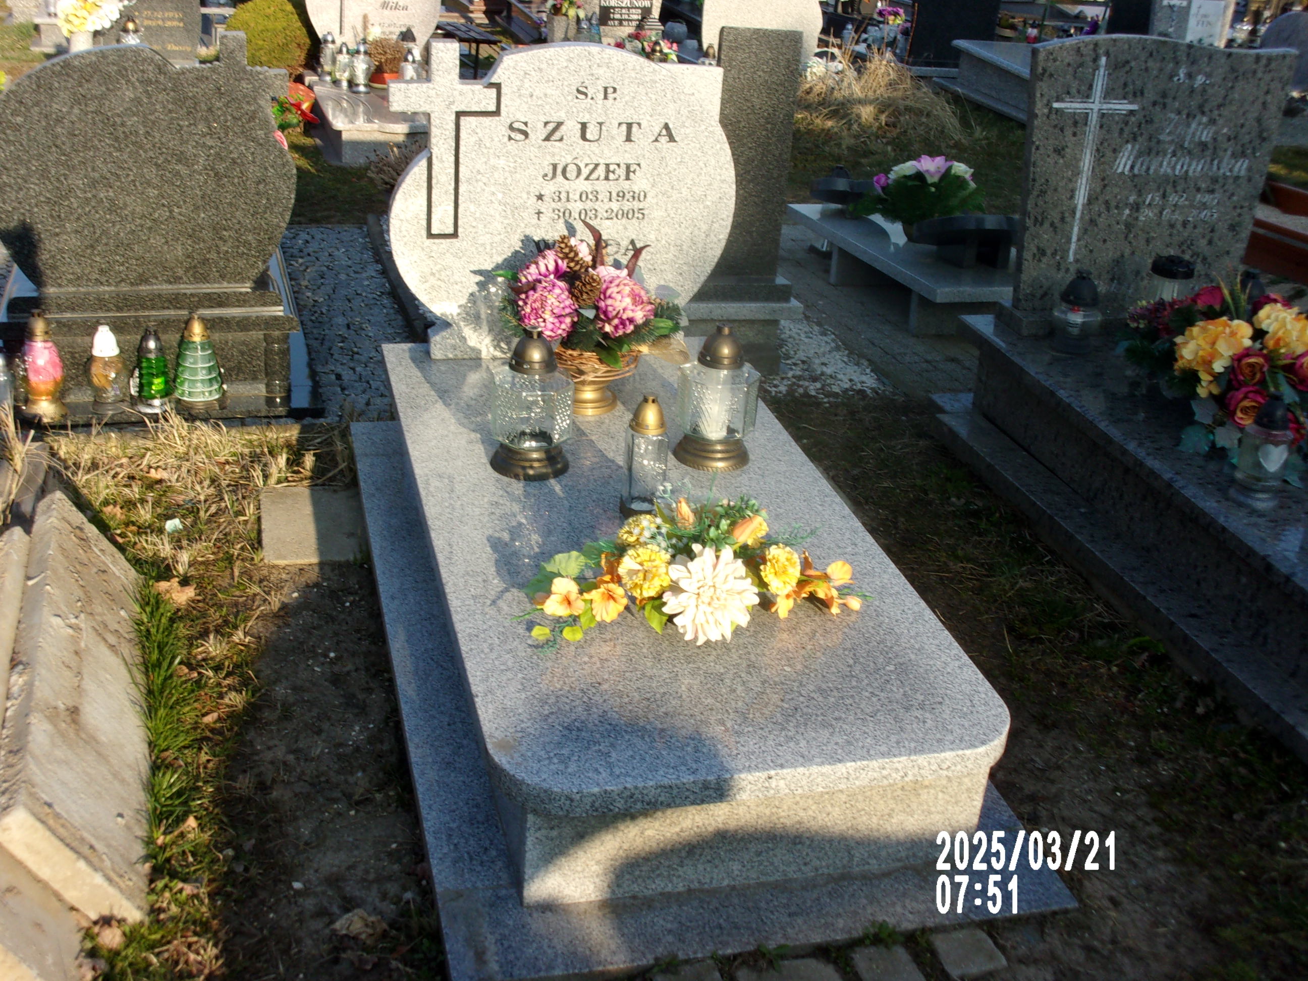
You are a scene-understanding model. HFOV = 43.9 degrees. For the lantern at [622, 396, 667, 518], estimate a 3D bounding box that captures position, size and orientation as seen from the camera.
[{"bbox_3d":[-0.016,-0.068,2.998,0.087,0.234,0.087,-3,25,-14],"label":"lantern"}]

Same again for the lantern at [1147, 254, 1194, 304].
[{"bbox_3d":[1.259,-0.459,4.016,0.123,0.250,0.123,-3,25,-13],"label":"lantern"}]

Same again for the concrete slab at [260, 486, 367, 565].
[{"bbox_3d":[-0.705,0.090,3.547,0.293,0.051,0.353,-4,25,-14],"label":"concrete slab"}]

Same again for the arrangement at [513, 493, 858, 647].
[{"bbox_3d":[0.055,0.113,2.671,0.544,0.147,0.320,-3,25,-13],"label":"arrangement"}]

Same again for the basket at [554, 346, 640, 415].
[{"bbox_3d":[-0.127,-0.240,3.446,0.202,0.132,0.202,-3,25,-13],"label":"basket"}]

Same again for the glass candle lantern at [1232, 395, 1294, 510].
[{"bbox_3d":[1.202,-0.085,3.226,0.114,0.219,0.114,4,25,2],"label":"glass candle lantern"}]

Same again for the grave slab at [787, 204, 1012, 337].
[{"bbox_3d":[0.934,-0.706,5.245,0.646,0.202,0.949,-6,26,-19],"label":"grave slab"}]

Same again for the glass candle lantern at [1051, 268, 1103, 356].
[{"bbox_3d":[1.045,-0.452,4.040,0.138,0.197,0.138,-3,25,-13],"label":"glass candle lantern"}]

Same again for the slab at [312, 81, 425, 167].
[{"bbox_3d":[-1.302,-1.799,7.886,0.681,0.186,1.222,-3,25,-13],"label":"slab"}]

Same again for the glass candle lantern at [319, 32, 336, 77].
[{"bbox_3d":[-1.648,-2.190,8.206,0.084,0.233,0.084,-3,25,-13],"label":"glass candle lantern"}]

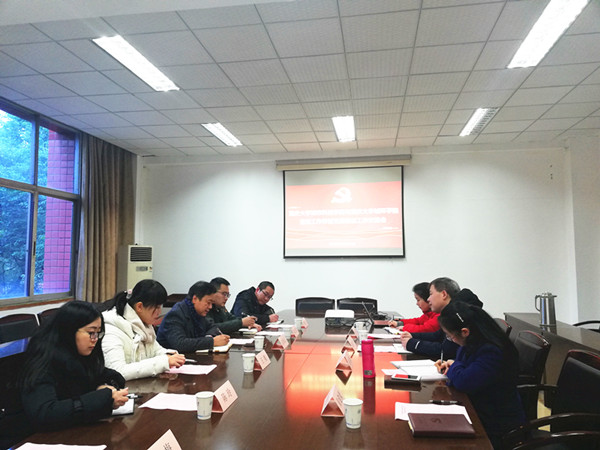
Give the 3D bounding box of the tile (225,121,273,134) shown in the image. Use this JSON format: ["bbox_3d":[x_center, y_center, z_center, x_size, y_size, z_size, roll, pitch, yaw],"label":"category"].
[{"bbox_3d":[-0.709,-1.337,6.448,0.600,0.020,0.600,-1,-4,9],"label":"tile"}]

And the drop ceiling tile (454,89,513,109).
[{"bbox_3d":[2.101,-1.432,5.378,0.600,0.020,0.600,-1,-4,9],"label":"drop ceiling tile"}]

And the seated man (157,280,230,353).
[{"bbox_3d":[-0.794,1.058,3.398,0.720,1.220,0.530,-2,-5,16],"label":"seated man"}]

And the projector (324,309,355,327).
[{"bbox_3d":[0.408,0.934,4.660,0.290,0.120,0.250,-1,-5,9],"label":"projector"}]

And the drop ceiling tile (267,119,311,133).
[{"bbox_3d":[-0.139,-1.366,6.402,0.600,0.020,0.600,-1,-4,9],"label":"drop ceiling tile"}]

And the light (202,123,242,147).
[{"bbox_3d":[-1.122,-1.338,6.856,0.300,0.080,1.200,-1,-5,9],"label":"light"}]

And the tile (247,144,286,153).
[{"bbox_3d":[-0.544,-1.250,7.634,0.600,0.020,0.530,-1,-5,9],"label":"tile"}]

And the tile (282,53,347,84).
[{"bbox_3d":[0.160,-1.522,4.538,0.600,0.020,0.600,-1,-5,9],"label":"tile"}]

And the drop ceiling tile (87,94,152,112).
[{"bbox_3d":[-2.093,-1.427,5.478,0.600,0.020,0.600,-1,-4,9],"label":"drop ceiling tile"}]

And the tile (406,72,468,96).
[{"bbox_3d":[1.442,-1.491,4.934,0.600,0.020,0.600,-1,-5,9],"label":"tile"}]

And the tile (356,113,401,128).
[{"bbox_3d":[1.041,-1.380,6.208,0.600,0.020,0.600,-1,-5,9],"label":"tile"}]

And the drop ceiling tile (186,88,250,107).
[{"bbox_3d":[-0.920,-1.447,5.290,0.600,0.020,0.600,-1,-4,9],"label":"drop ceiling tile"}]

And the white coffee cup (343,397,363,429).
[{"bbox_3d":[0.189,0.689,1.708,0.073,0.092,0.073,0,-4,0],"label":"white coffee cup"}]

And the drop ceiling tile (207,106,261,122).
[{"bbox_3d":[-0.807,-1.383,5.847,0.600,0.020,0.600,-1,-4,9],"label":"drop ceiling tile"}]

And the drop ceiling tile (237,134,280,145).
[{"bbox_3d":[-0.611,-1.291,7.049,0.600,0.020,0.600,-1,-4,9],"label":"drop ceiling tile"}]

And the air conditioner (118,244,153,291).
[{"bbox_3d":[-2.794,1.181,7.859,0.340,1.680,0.500,-4,-6,40],"label":"air conditioner"}]

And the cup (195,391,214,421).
[{"bbox_3d":[-0.379,0.723,1.865,0.075,0.091,0.075,0,-5,0],"label":"cup"}]

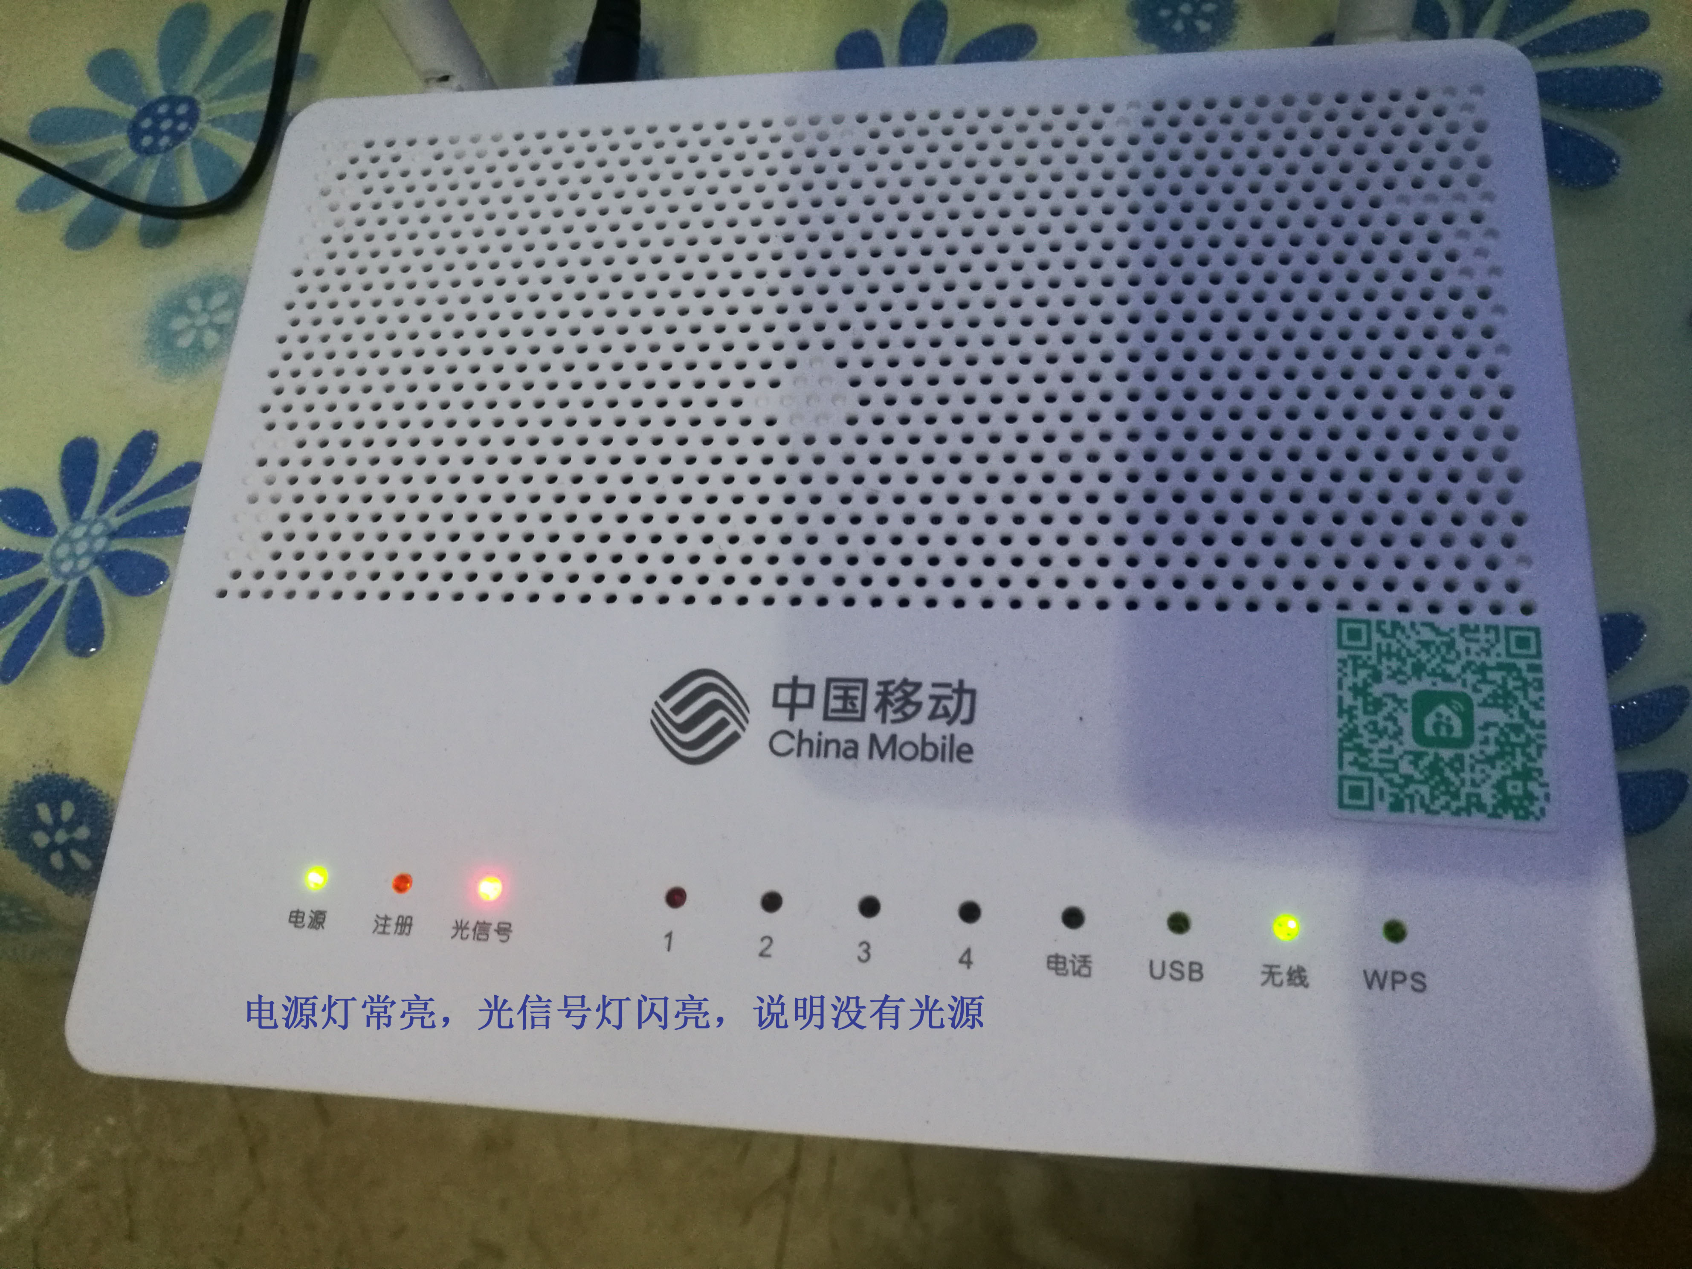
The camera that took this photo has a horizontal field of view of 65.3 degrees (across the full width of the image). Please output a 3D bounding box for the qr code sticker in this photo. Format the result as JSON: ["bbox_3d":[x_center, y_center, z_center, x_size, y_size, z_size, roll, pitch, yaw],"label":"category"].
[{"bbox_3d":[0.073,0.010,0.162,0.025,0.001,0.025,3,72,10],"label":"qr code sticker"}]

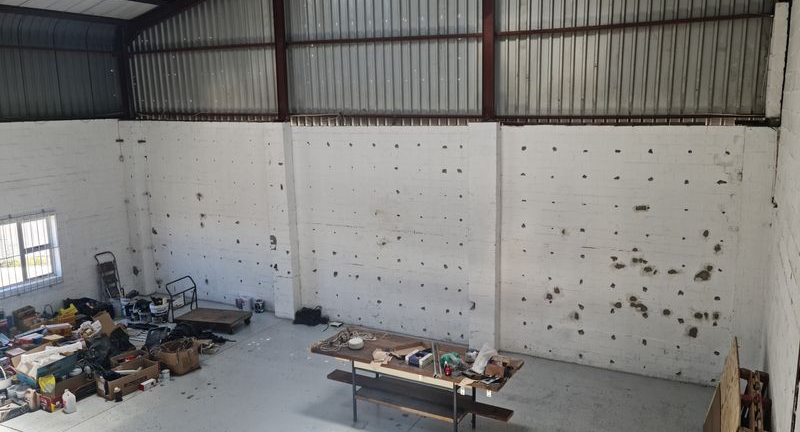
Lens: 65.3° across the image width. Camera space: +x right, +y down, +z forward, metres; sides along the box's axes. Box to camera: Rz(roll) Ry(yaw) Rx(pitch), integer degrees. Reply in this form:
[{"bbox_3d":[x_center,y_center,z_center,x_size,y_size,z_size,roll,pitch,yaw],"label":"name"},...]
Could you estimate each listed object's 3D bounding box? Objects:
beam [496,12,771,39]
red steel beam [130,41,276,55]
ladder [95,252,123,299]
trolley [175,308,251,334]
[{"bbox_3d":[3.088,-2.664,8.743,3.671,0.070,0.080,4,12,27],"label":"beam"},{"bbox_3d":[-4.018,-3.307,12.395,3.886,0.070,0.080,4,12,27],"label":"red steel beam"},{"bbox_3d":[-6.037,1.349,13.018,0.170,1.130,0.430,-15,3,29],"label":"ladder"},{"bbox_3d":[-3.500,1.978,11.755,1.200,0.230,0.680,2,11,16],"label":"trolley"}]

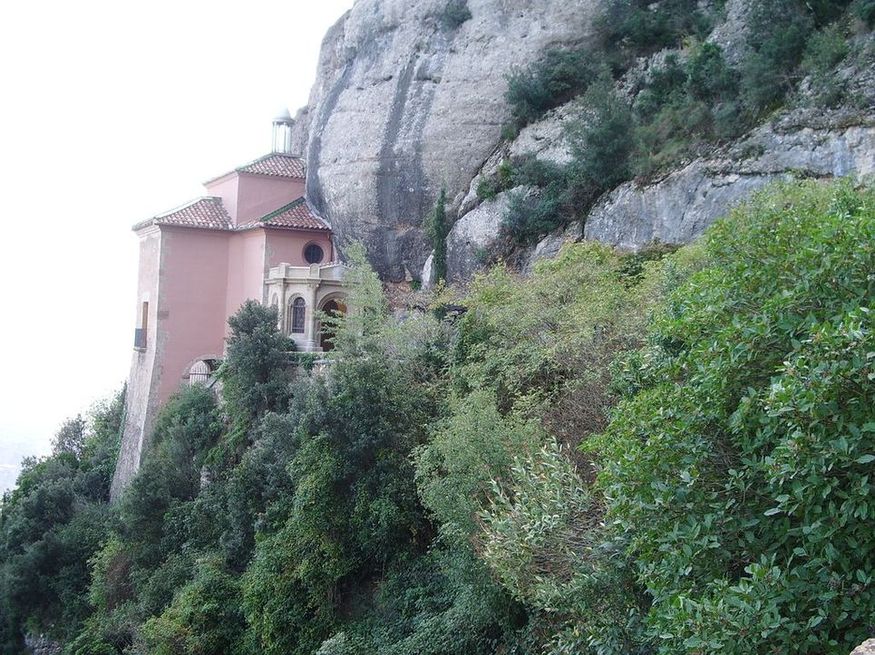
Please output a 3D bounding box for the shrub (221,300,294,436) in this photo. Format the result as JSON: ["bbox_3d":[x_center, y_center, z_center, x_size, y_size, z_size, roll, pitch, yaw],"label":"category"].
[{"bbox_3d":[-7.821,1.781,45.000,3.200,5.900,3.100,2,-1,-27],"label":"shrub"}]

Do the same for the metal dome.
[{"bbox_3d":[-8.279,-11.387,55.500,1.150,0.970,1.150,2,-1,-27],"label":"metal dome"}]

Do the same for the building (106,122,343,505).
[{"bbox_3d":[-10.287,-1.864,52.425,10.800,19.800,12.500,2,-1,-27],"label":"building"}]

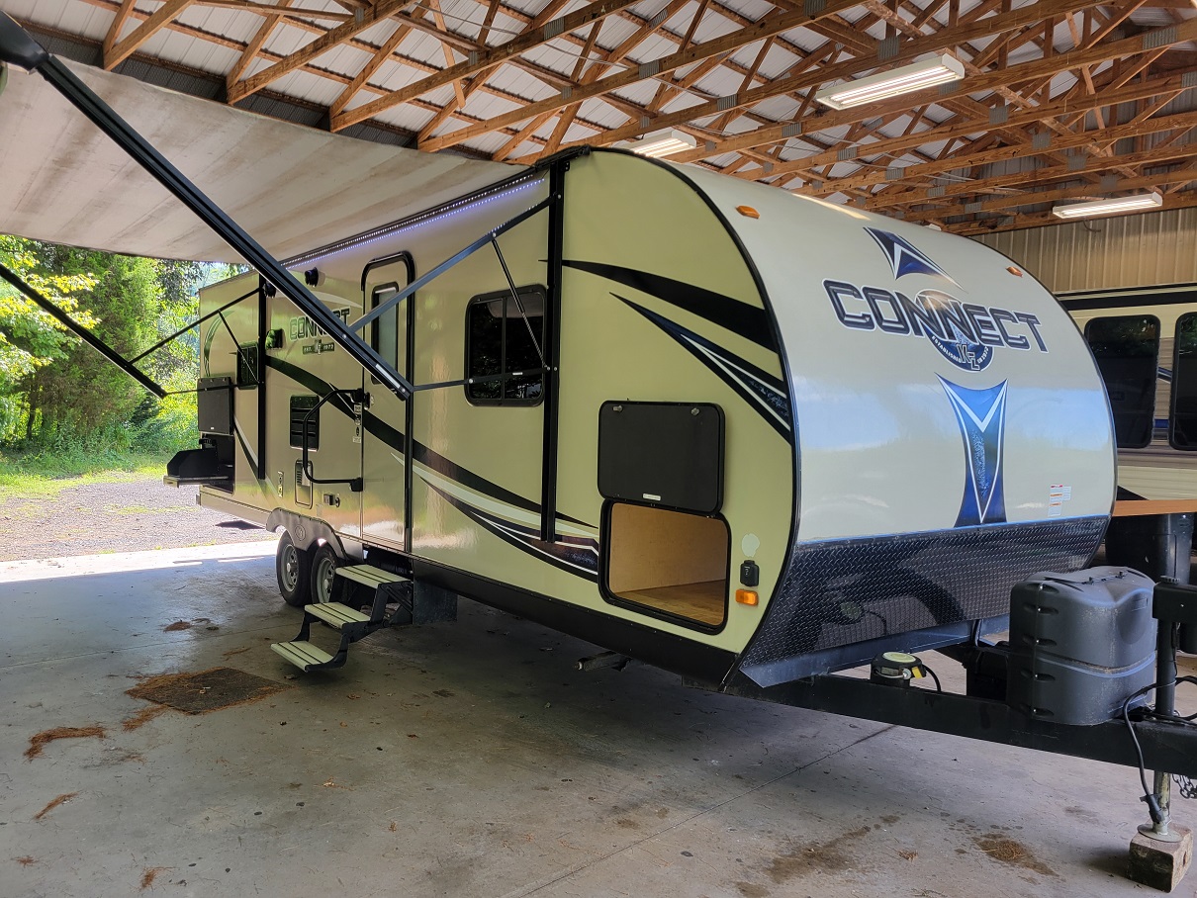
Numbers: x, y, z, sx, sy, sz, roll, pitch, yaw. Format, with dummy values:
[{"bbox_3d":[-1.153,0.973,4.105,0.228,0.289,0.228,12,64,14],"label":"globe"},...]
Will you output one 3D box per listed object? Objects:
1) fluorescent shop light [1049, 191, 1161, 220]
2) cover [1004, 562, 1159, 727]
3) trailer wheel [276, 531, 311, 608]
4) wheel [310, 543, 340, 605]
[{"bbox_3d":[6.874,-3.301,12.170,0.360,0.115,1.230,-1,4,-42],"label":"fluorescent shop light"},{"bbox_3d":[1.946,0.763,3.579,0.610,0.550,0.365,-1,4,-37],"label":"cover"},{"bbox_3d":[-2.572,1.031,7.804,0.210,0.655,0.660,-1,4,-37],"label":"trailer wheel"},{"bbox_3d":[-2.044,1.059,7.115,0.210,0.655,0.660,-1,4,-37],"label":"wheel"}]

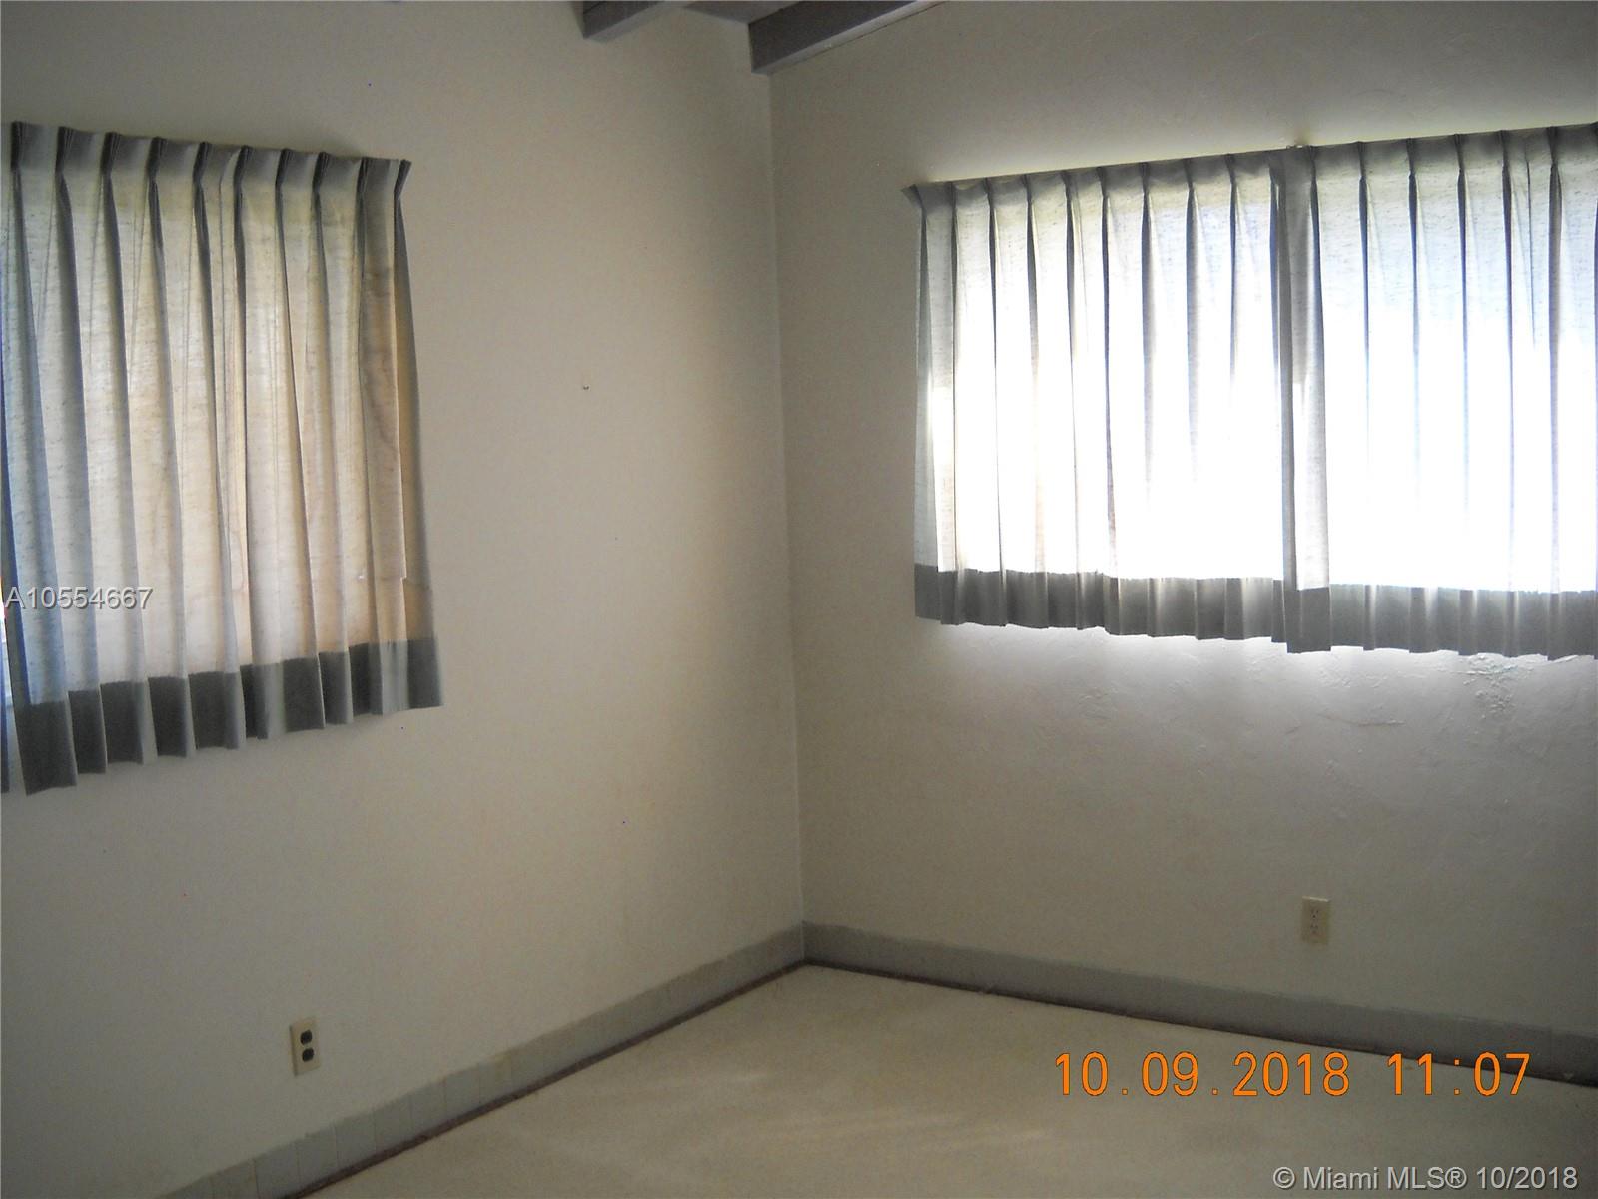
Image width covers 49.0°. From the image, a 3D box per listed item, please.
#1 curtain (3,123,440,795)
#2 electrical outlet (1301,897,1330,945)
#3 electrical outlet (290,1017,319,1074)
[{"bbox_3d":[-1.133,-0.294,3.489,0.110,1.190,1.030,1,6,35],"label":"curtain"},{"bbox_3d":[1.258,0.783,4.270,0.070,0.114,0.010,1,6,35],"label":"electrical outlet"},{"bbox_3d":[-1.044,0.946,3.712,0.010,0.114,0.070,1,6,35],"label":"electrical outlet"}]

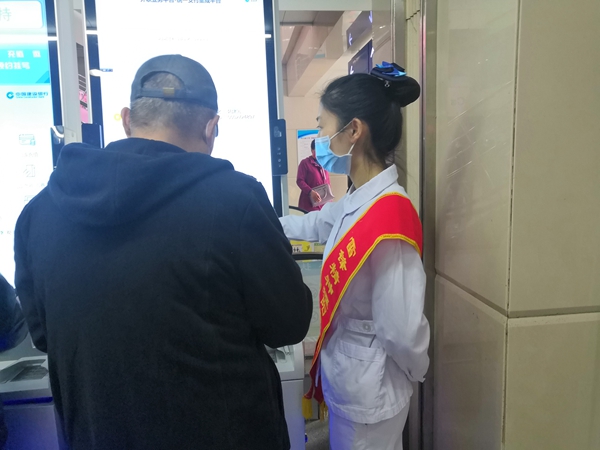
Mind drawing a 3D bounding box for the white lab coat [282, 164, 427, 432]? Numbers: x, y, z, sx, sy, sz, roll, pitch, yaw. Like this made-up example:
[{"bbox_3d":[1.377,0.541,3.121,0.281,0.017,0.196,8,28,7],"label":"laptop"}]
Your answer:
[{"bbox_3d":[0.082,0.176,1.192,0.440,0.640,0.430,-5,10,-17],"label":"white lab coat"}]

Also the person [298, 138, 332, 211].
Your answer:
[{"bbox_3d":[0.225,-0.320,6.150,0.500,1.600,0.380,-9,12,-36],"label":"person"}]

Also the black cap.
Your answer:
[{"bbox_3d":[-0.251,-0.274,0.974,0.175,0.135,0.265,4,-6,1],"label":"black cap"}]

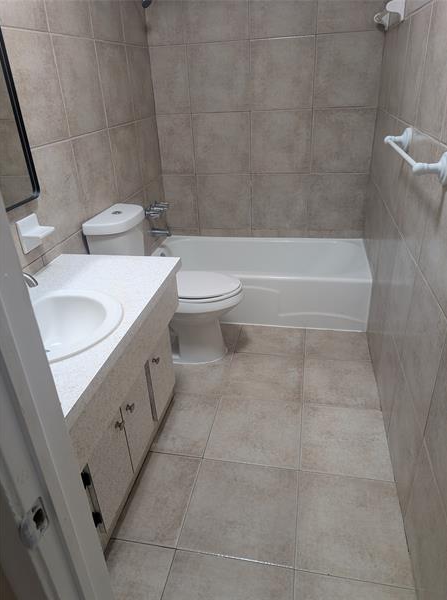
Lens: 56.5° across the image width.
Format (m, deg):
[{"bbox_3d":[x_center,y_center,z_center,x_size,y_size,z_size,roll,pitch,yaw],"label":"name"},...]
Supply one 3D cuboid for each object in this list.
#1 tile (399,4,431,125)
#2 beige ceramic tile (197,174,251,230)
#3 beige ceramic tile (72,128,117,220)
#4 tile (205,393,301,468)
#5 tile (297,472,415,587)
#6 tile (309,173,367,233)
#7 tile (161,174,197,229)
[{"bbox_3d":[0.786,-0.946,1.711,0.014,0.405,0.402,3,29,11],"label":"tile"},{"bbox_3d":[0.012,-0.735,3.136,0.409,0.412,0.010,3,28,11],"label":"beige ceramic tile"},{"bbox_3d":[-0.653,-0.654,2.180,0.010,0.413,0.398,3,29,11],"label":"beige ceramic tile"},{"bbox_3d":[0.153,0.606,1.935,0.409,0.014,0.405,3,29,11],"label":"tile"},{"bbox_3d":[0.464,0.817,1.525,0.371,0.010,0.398,3,29,11],"label":"tile"},{"bbox_3d":[0.806,-0.686,2.958,0.394,0.405,0.010,3,29,11],"label":"tile"},{"bbox_3d":[-0.316,-0.741,3.177,0.261,0.405,0.010,3,29,11],"label":"tile"}]

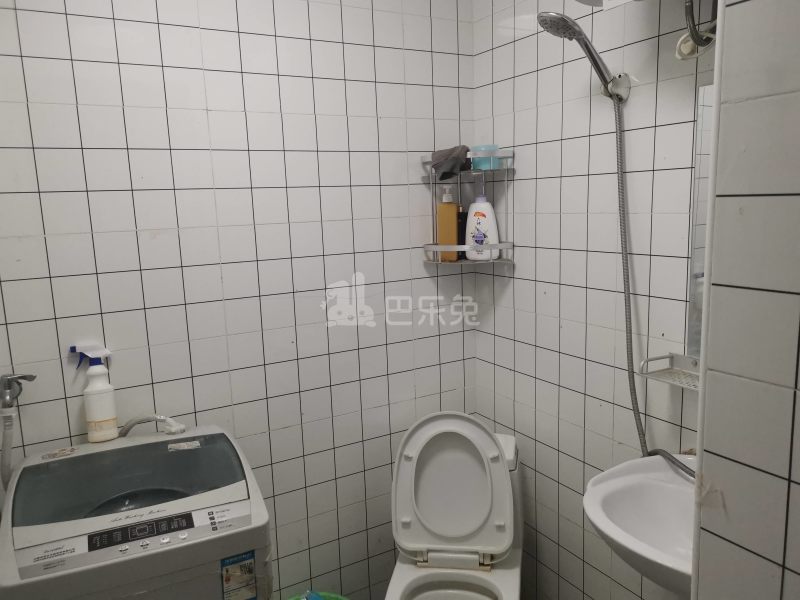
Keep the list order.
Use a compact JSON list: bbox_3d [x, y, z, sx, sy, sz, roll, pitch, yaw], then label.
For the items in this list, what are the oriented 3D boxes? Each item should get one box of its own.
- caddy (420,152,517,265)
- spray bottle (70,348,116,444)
[{"bbox_3d":[0.225,-0.292,1.988,0.285,0.342,0.198,0,10,15],"label":"caddy"},{"bbox_3d":[-0.738,0.224,1.519,0.093,0.250,0.070,-7,11,-29],"label":"spray bottle"}]

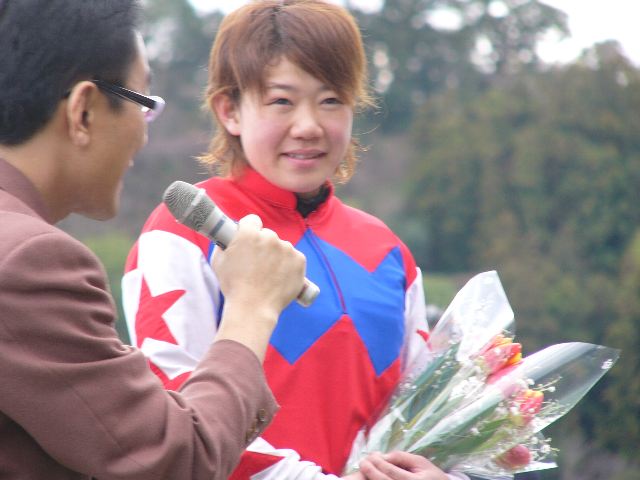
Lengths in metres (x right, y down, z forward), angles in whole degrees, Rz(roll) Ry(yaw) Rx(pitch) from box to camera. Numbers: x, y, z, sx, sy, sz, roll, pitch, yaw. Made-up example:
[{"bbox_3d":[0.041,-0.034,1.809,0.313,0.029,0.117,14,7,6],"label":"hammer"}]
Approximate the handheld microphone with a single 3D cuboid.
[{"bbox_3d":[-0.086,0.004,6.550,0.202,0.047,0.047,37,0,-9],"label":"handheld microphone"}]

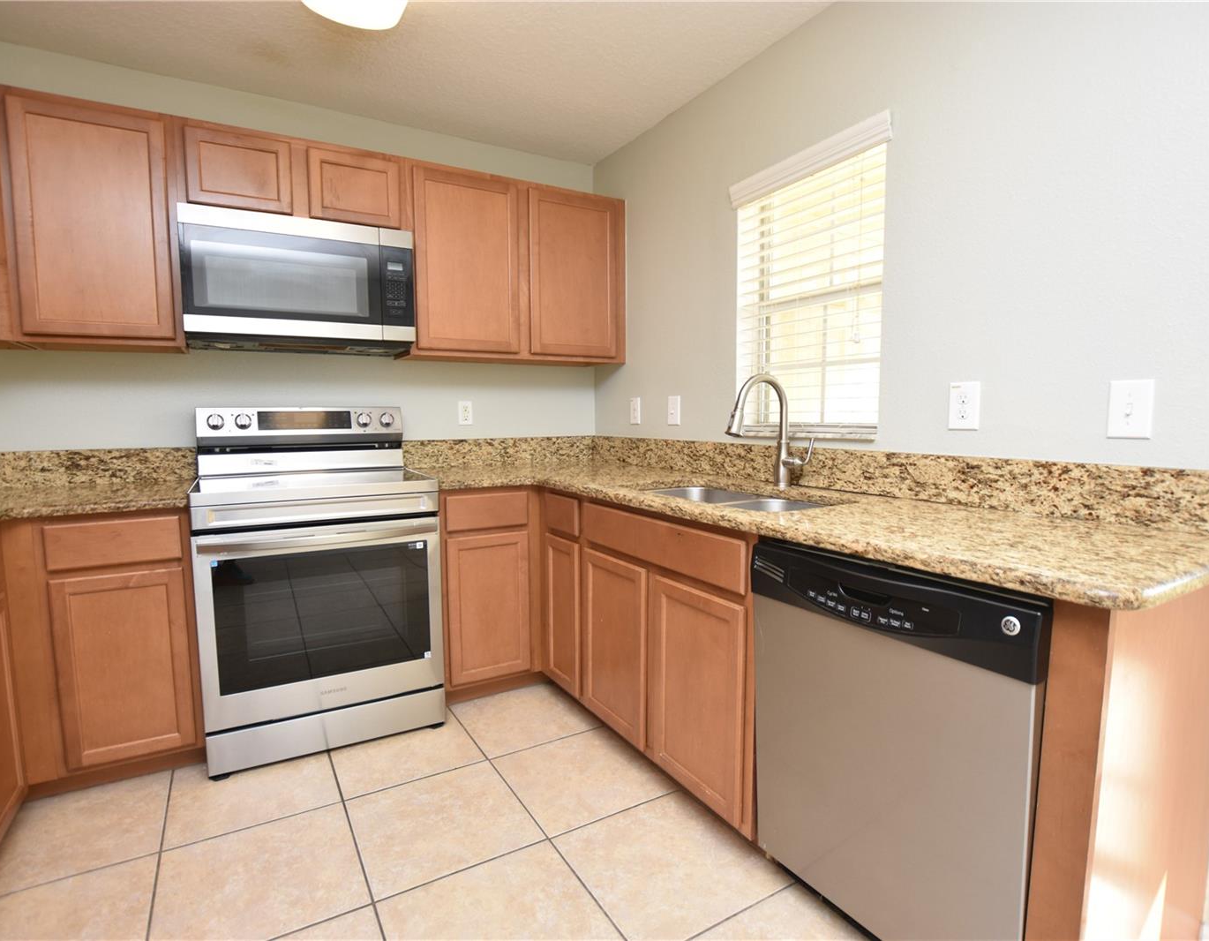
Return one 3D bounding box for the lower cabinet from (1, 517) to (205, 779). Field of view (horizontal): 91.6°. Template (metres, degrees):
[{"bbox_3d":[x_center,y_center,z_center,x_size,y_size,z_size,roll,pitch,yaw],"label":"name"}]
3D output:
[{"bbox_3d":[-1.661,0.523,2.059,0.445,0.830,0.600,-3,6,-30],"label":"lower cabinet"}]

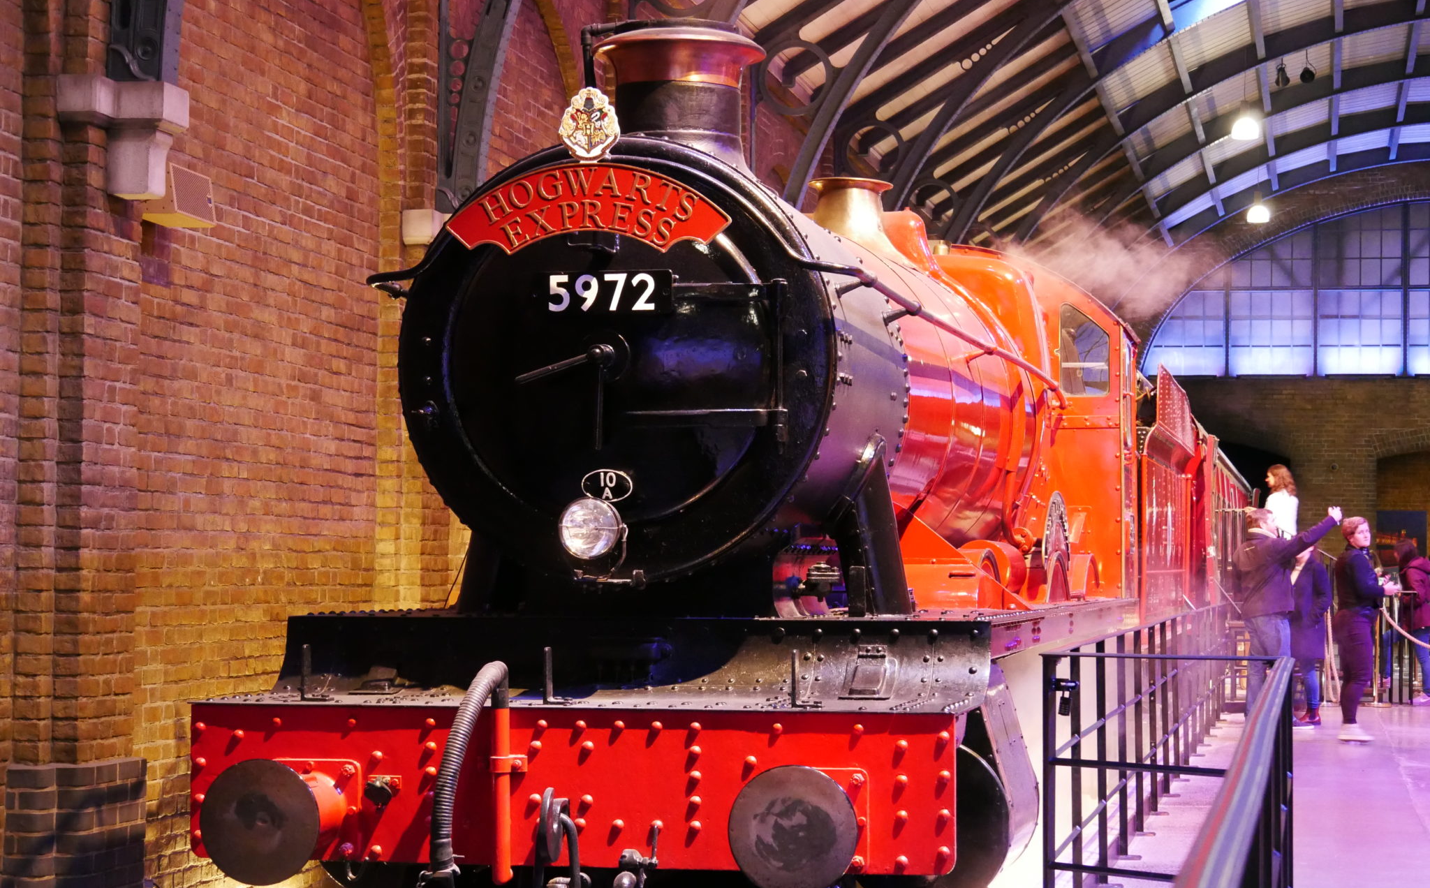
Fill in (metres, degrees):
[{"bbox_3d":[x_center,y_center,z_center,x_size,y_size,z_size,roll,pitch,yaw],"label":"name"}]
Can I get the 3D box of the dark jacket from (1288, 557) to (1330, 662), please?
[{"bbox_3d":[4.880,1.369,23.500,0.320,0.930,0.500,3,-4,-41],"label":"dark jacket"}]

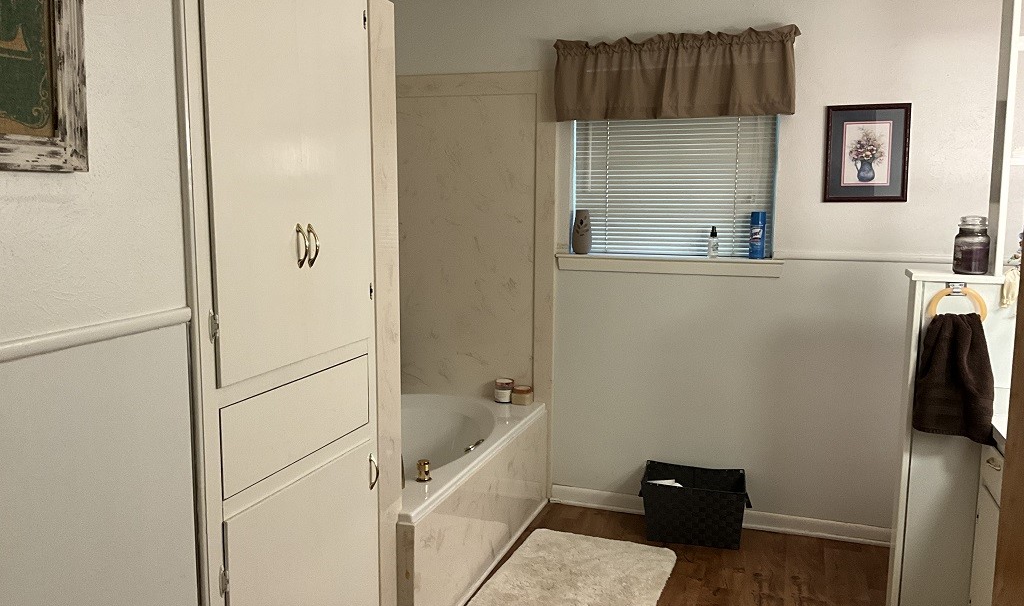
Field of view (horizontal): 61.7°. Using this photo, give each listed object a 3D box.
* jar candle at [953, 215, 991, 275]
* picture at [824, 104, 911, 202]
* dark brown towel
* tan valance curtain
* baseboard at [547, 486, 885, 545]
[{"bbox_3d":[1.450,-0.181,2.698,0.105,0.177,0.105,-3,8,-24],"label":"jar candle"},{"bbox_3d":[1.442,-0.606,3.490,0.322,0.390,0.020,3,8,18],"label":"picture"},{"bbox_3d":[1.375,0.233,2.656,0.220,0.405,0.080,3,8,18],"label":"dark brown towel"},{"bbox_3d":[0.679,-0.965,3.670,1.030,0.345,0.090,3,8,18],"label":"tan valance curtain"},{"bbox_3d":[0.916,0.958,3.894,1.530,0.085,0.022,3,8,18],"label":"baseboard"}]

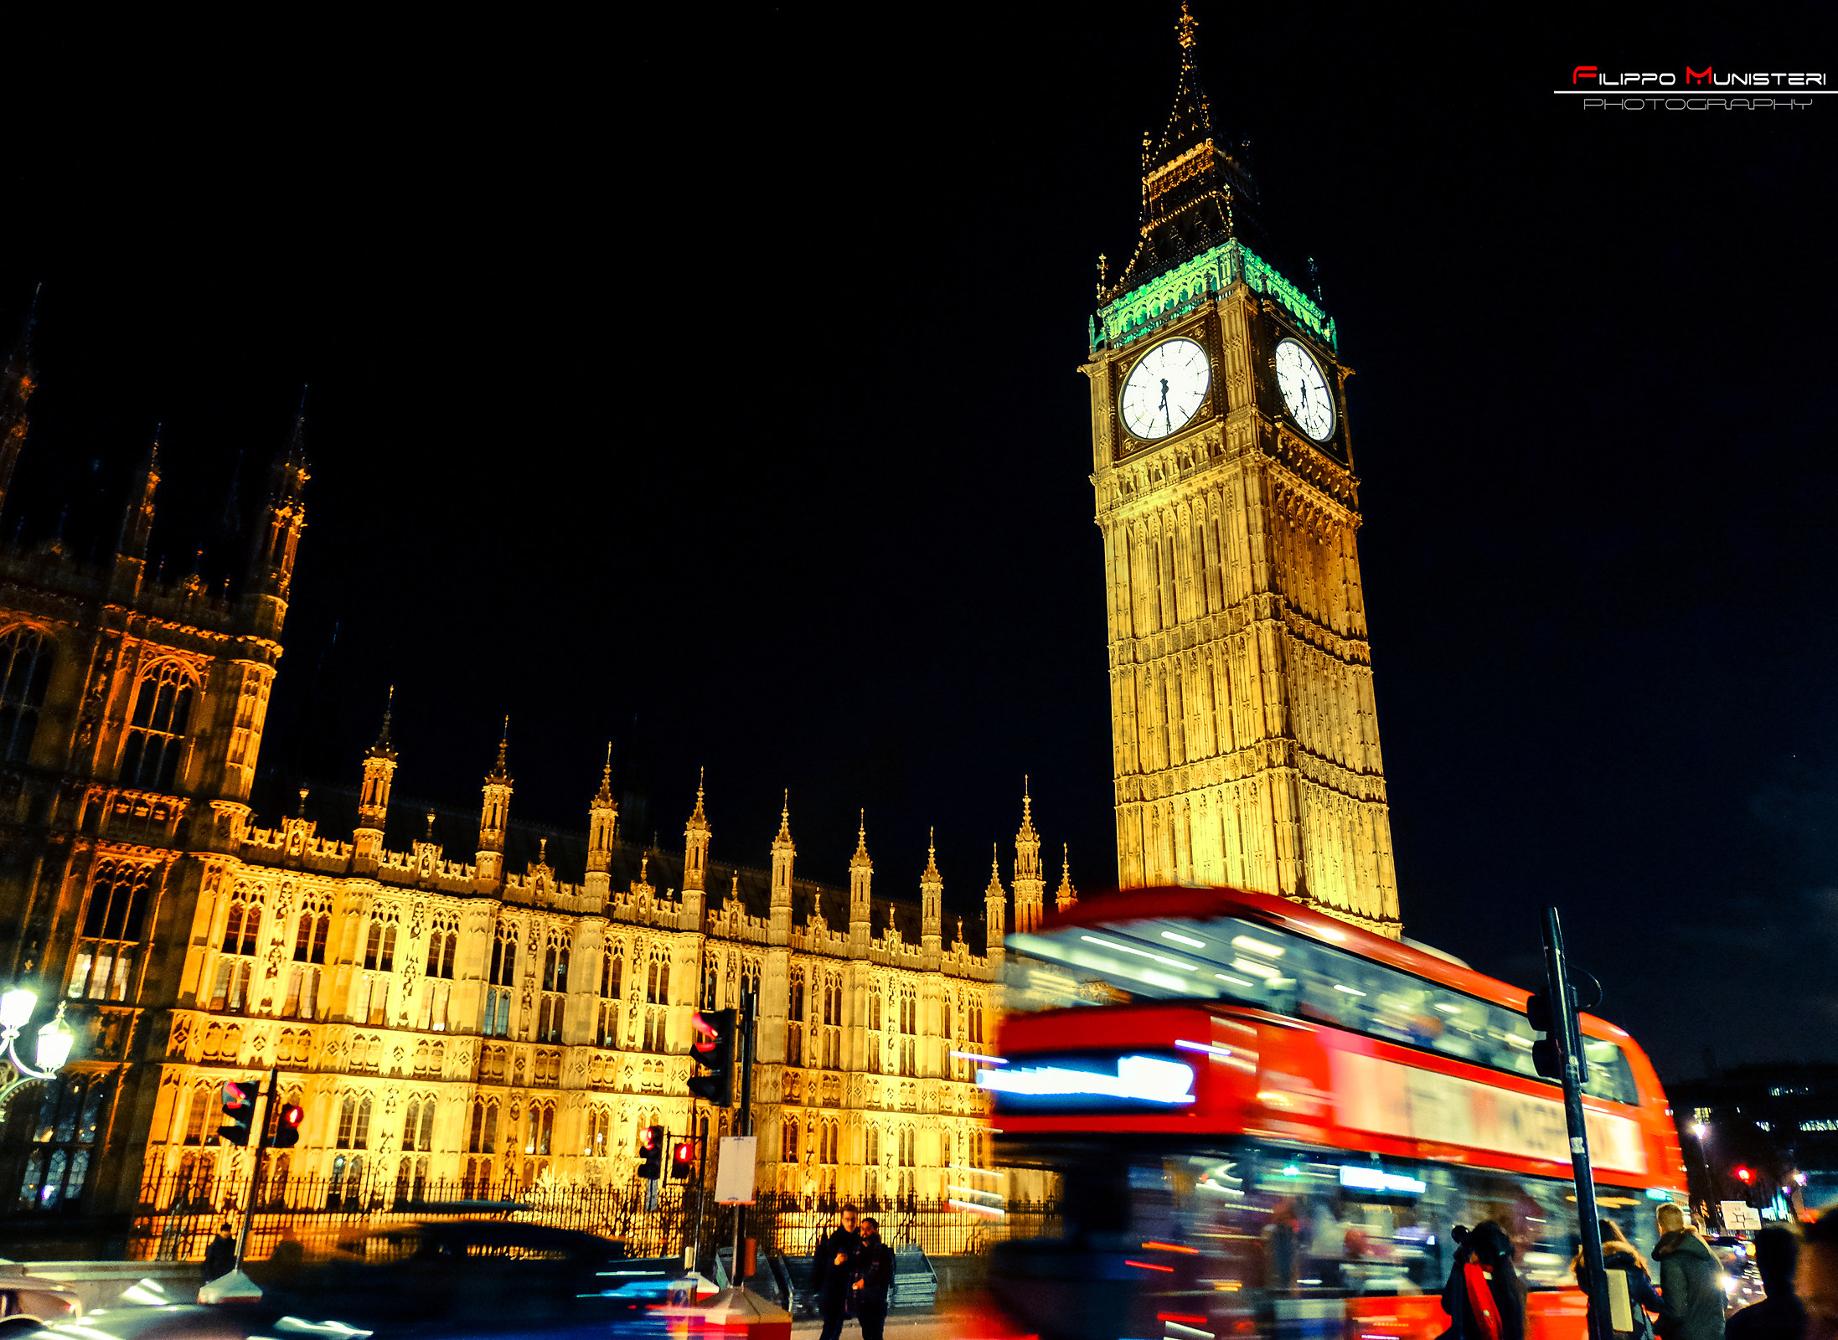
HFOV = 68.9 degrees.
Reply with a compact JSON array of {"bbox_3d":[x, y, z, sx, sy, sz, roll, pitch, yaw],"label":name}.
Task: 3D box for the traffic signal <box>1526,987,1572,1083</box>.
[{"bbox_3d":[4.087,2.342,8.600,0.280,0.580,0.230,19,-28,-39],"label":"traffic signal"}]

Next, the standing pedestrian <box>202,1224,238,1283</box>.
[{"bbox_3d":[-11.413,9.893,21.686,0.500,1.720,0.340,11,-23,-23],"label":"standing pedestrian"}]

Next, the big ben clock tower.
[{"bbox_3d":[21.381,-10.968,92.817,13.600,96.300,13.600,21,-30,-40],"label":"big ben clock tower"}]

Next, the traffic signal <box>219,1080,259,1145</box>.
[{"bbox_3d":[-9.637,6.289,19.000,0.340,0.890,0.310,19,-28,-39],"label":"traffic signal"}]

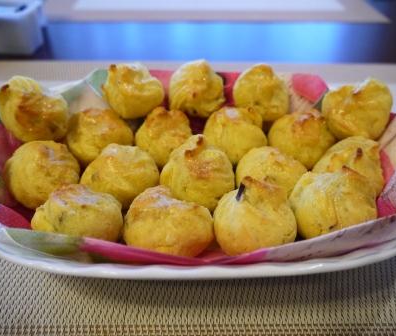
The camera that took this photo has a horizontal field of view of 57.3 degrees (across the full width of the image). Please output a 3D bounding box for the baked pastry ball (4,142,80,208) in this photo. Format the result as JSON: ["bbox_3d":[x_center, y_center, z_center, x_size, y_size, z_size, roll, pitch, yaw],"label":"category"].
[{"bbox_3d":[-0.093,0.004,0.217,0.045,0.040,0.045,1,40,0],"label":"baked pastry ball"}]

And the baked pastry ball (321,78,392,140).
[{"bbox_3d":[0.118,-0.043,0.269,0.051,0.043,0.046,1,40,0],"label":"baked pastry ball"}]

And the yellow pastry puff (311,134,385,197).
[{"bbox_3d":[0.092,0.000,0.223,0.046,0.038,0.044,1,40,-1],"label":"yellow pastry puff"}]

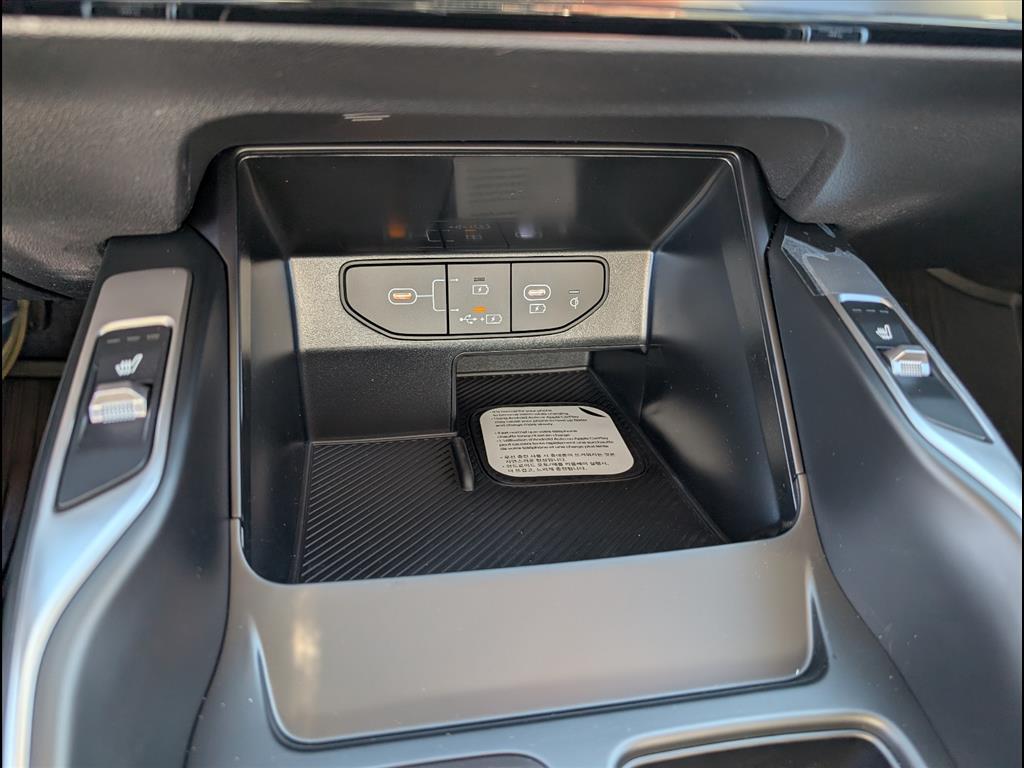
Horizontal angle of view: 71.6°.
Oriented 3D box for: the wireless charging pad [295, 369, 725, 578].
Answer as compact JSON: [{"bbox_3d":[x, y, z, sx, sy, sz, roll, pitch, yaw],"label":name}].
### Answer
[{"bbox_3d":[-0.013,0.033,0.361,0.174,0.012,0.199,-3,25,-12],"label":"wireless charging pad"}]

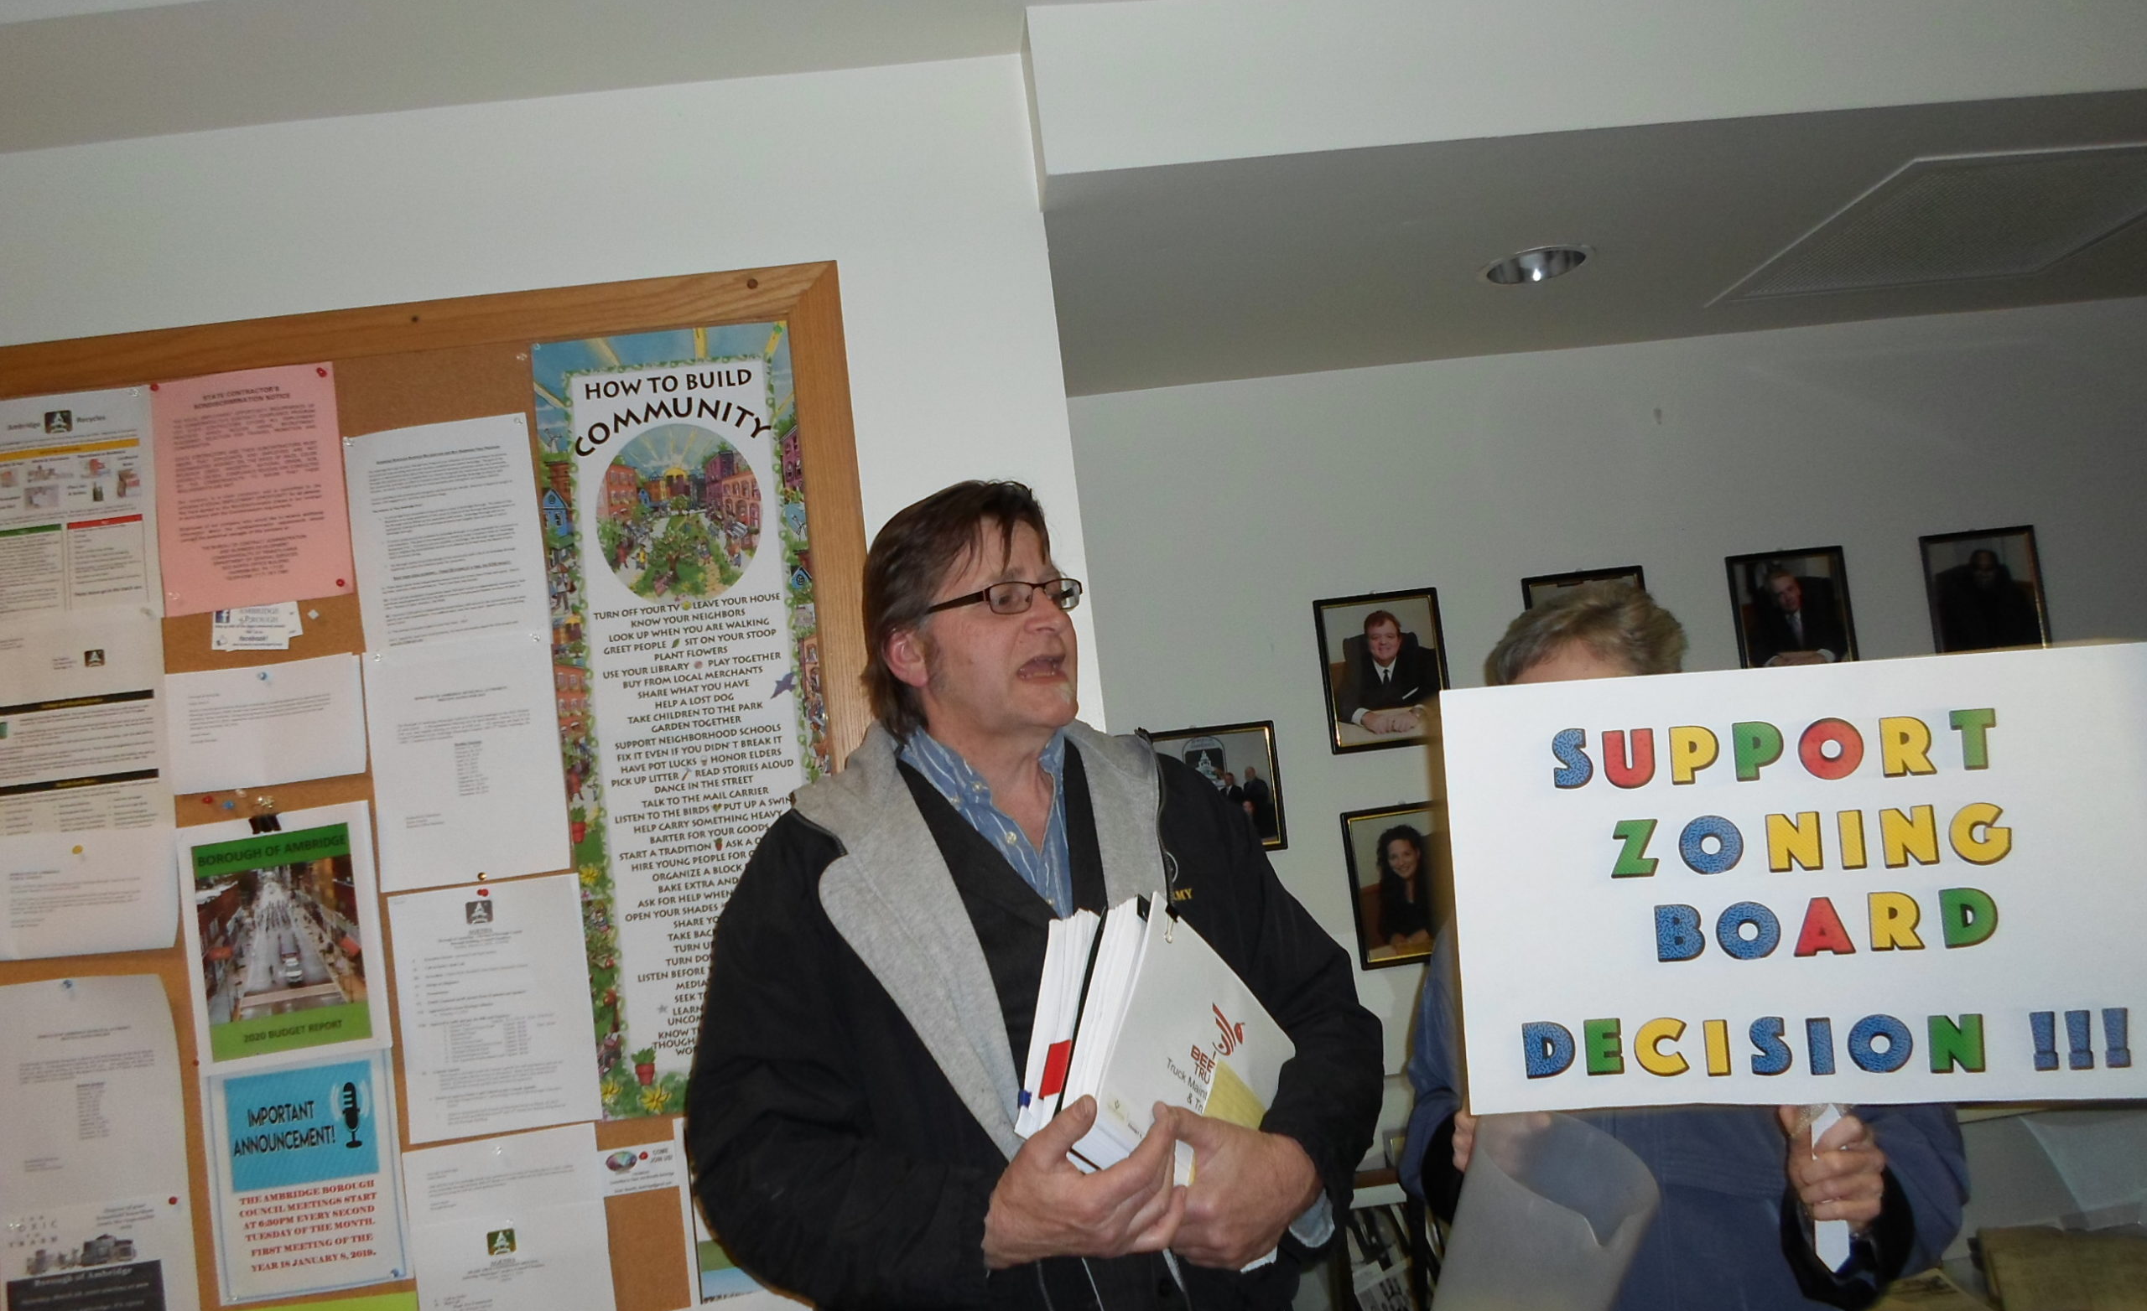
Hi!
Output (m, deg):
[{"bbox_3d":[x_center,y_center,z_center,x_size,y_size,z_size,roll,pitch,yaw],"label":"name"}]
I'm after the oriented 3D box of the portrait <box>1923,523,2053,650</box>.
[{"bbox_3d":[1.707,-0.094,2.878,0.228,0.279,0.020,-6,-5,-4],"label":"portrait"}]

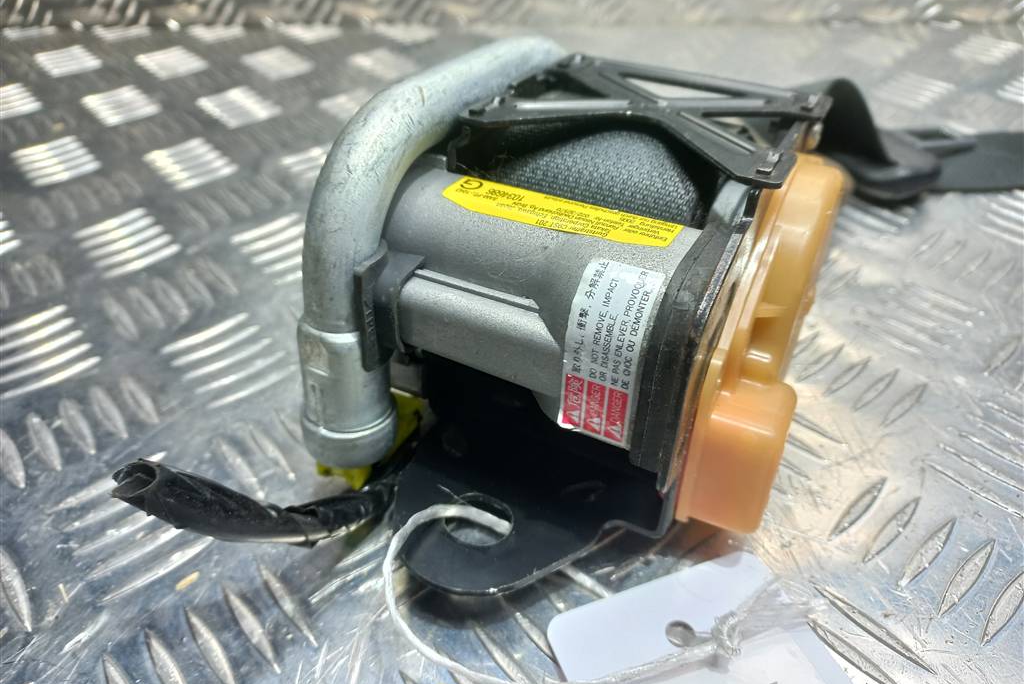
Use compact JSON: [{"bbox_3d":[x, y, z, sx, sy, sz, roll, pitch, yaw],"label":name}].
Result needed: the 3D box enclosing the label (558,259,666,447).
[{"bbox_3d":[0.017,0.004,0.133,0.014,0.036,0.009,17,29,19],"label":"label"}]

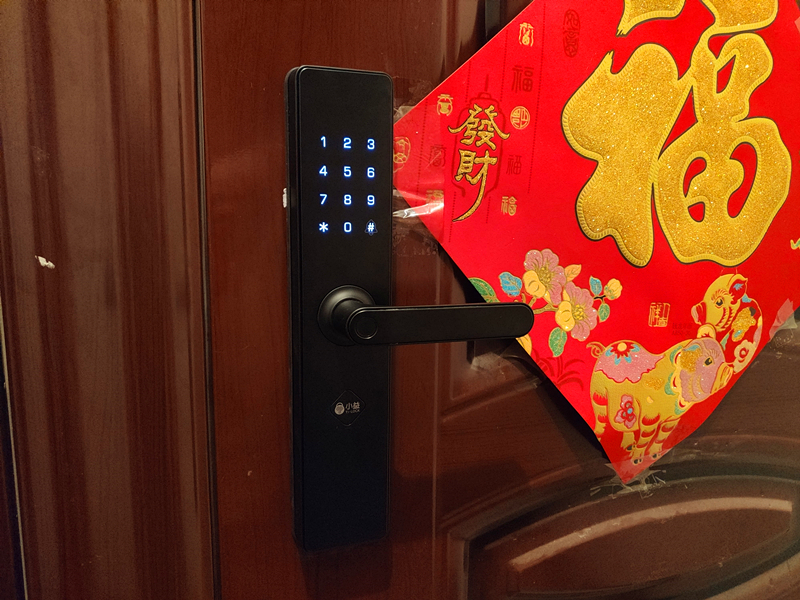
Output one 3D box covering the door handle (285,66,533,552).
[{"bbox_3d":[0.007,0.013,0.428,0.151,0.322,0.073,-3,10,-22],"label":"door handle"}]

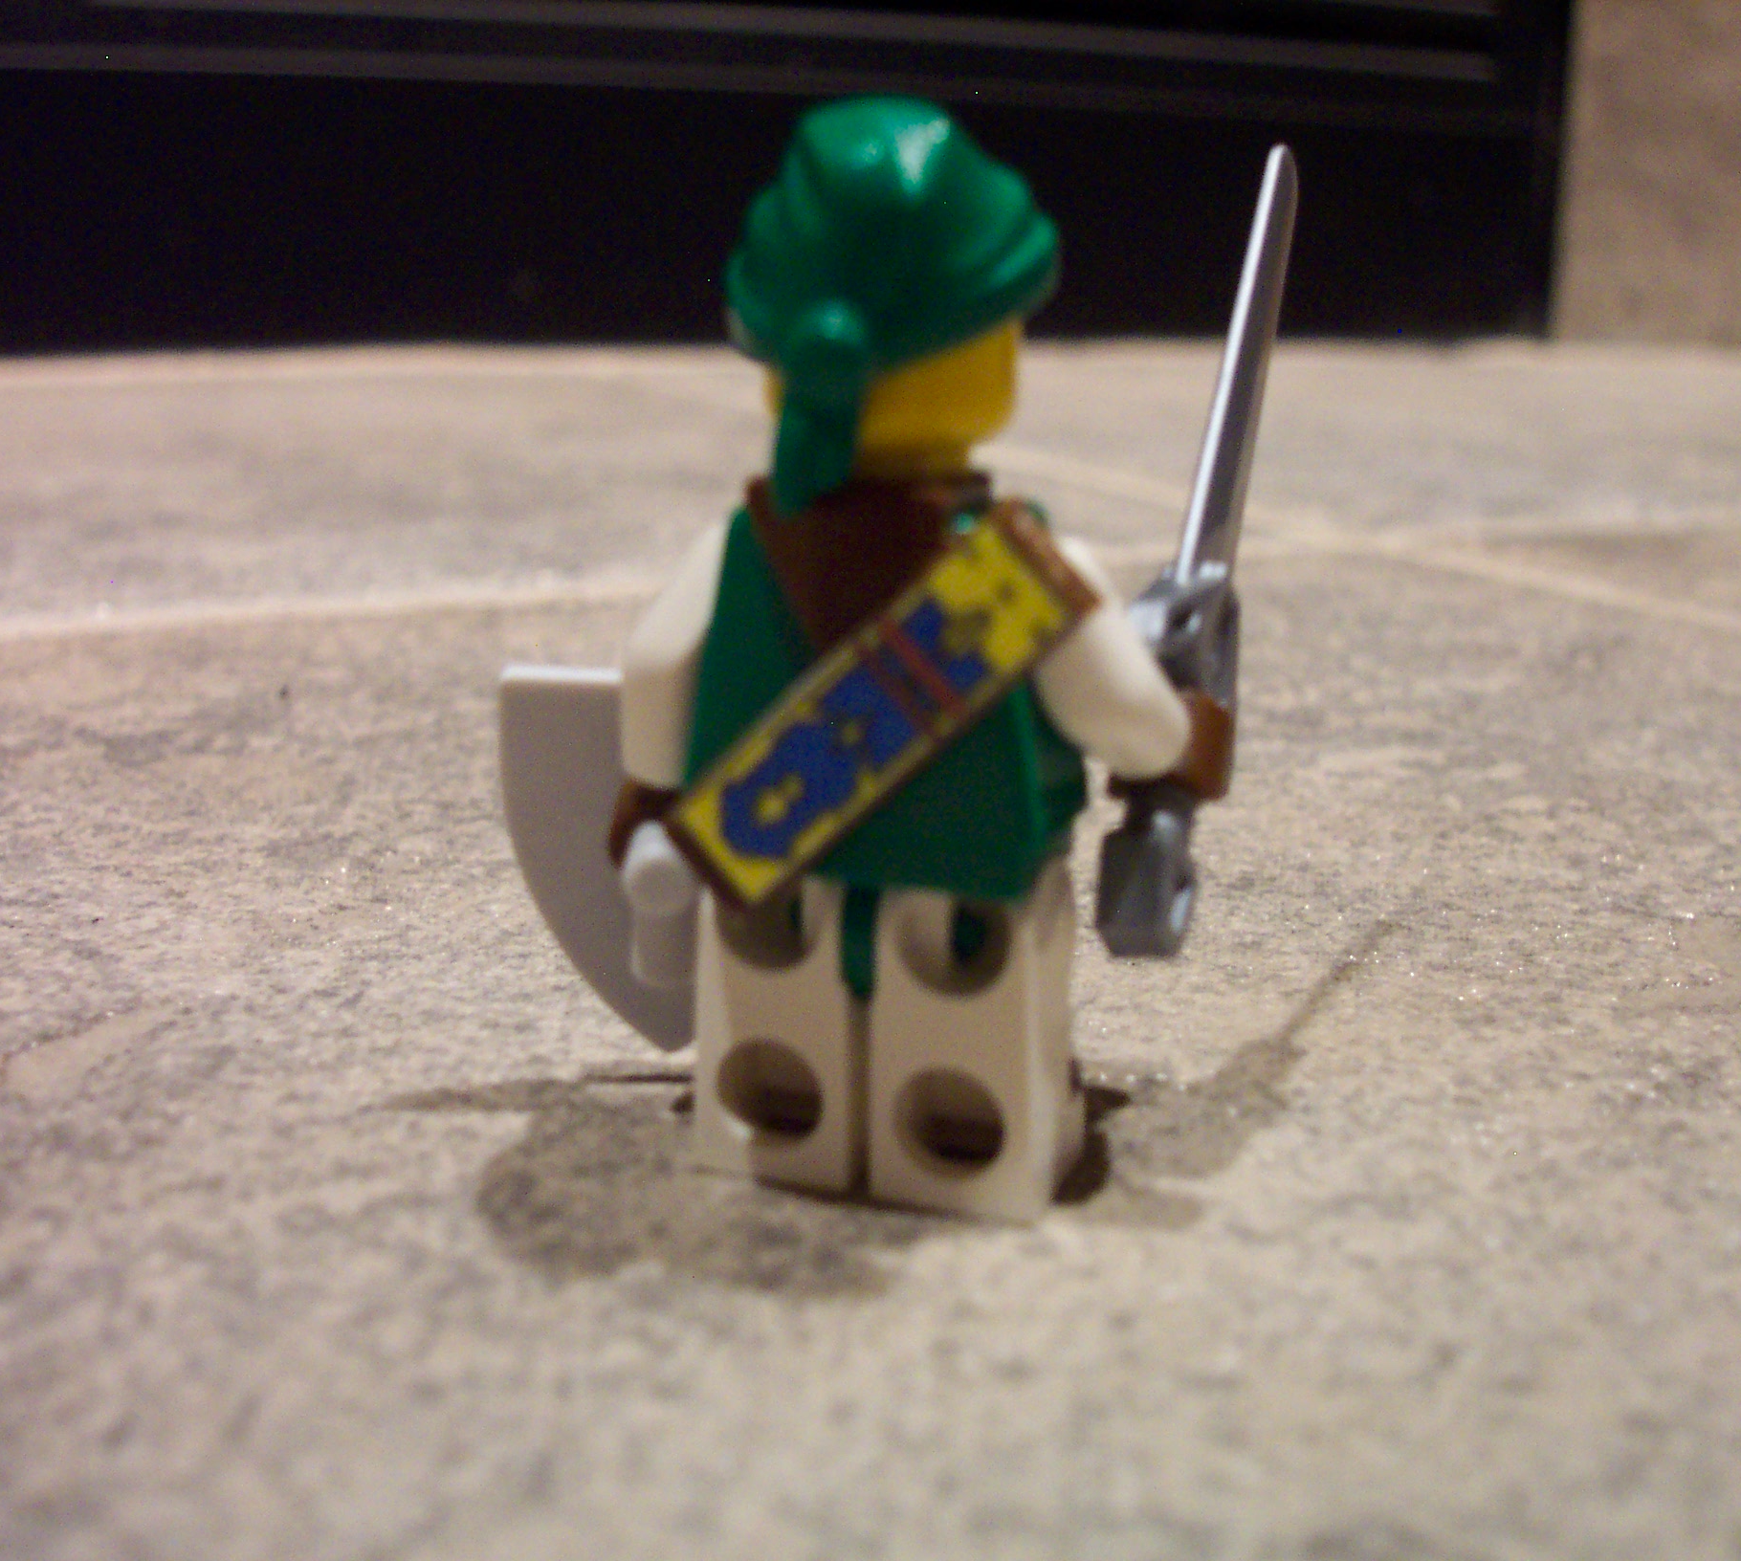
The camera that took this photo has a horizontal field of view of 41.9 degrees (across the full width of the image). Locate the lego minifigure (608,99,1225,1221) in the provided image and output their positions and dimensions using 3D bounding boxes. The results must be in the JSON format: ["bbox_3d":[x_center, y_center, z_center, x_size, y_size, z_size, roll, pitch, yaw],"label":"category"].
[{"bbox_3d":[0.001,-0.005,0.096,0.025,0.045,0.015,5,16,20],"label":"lego minifigure"}]

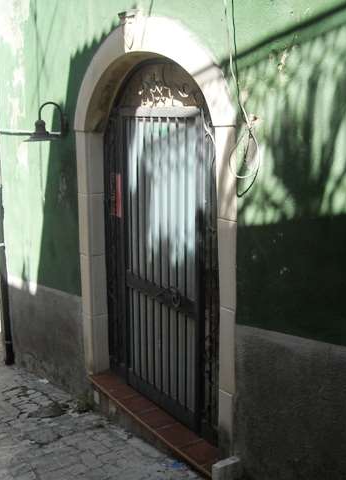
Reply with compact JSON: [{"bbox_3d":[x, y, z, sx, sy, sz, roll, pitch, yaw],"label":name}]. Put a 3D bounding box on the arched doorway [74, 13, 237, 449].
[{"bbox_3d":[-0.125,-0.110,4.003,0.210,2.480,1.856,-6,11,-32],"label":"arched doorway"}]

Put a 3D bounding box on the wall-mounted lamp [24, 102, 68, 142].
[{"bbox_3d":[-0.940,-0.863,4.726,0.316,0.289,0.263,-6,11,-32],"label":"wall-mounted lamp"}]

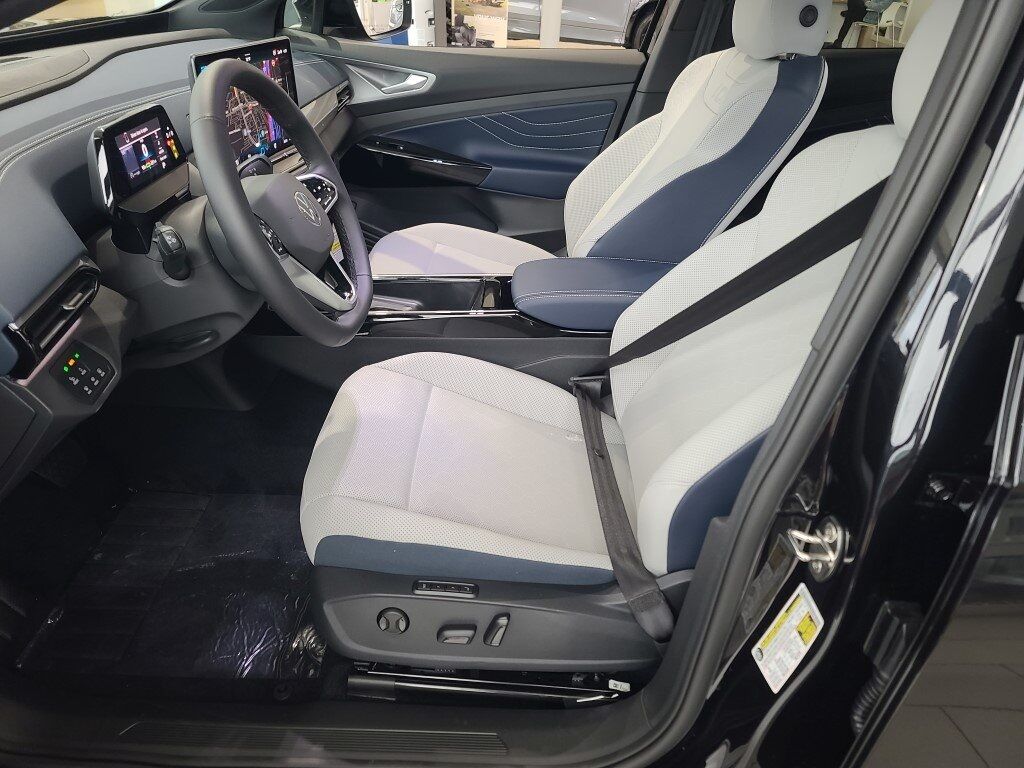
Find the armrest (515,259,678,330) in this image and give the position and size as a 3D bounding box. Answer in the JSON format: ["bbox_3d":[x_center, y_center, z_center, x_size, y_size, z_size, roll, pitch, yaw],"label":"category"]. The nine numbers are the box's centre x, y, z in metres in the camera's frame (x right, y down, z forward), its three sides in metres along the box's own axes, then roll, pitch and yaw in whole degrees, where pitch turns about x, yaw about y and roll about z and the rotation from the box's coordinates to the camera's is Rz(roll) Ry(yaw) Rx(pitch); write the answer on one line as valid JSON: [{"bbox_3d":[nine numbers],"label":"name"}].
[{"bbox_3d":[0.179,-0.172,1.423,0.360,0.080,0.175,1,31,0],"label":"armrest"}]

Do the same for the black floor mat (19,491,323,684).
[{"bbox_3d":[-0.509,0.325,1.281,0.460,0.020,0.420,1,31,0],"label":"black floor mat"}]

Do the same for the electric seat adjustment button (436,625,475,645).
[{"bbox_3d":[-0.073,0.328,0.968,0.050,0.023,0.017,1,24,0],"label":"electric seat adjustment button"}]

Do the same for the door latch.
[{"bbox_3d":[0.277,0.150,0.670,0.038,0.062,0.037,9,27,-22],"label":"door latch"}]

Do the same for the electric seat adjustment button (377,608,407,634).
[{"bbox_3d":[-0.156,0.310,0.964,0.040,0.040,0.015,1,24,0],"label":"electric seat adjustment button"}]

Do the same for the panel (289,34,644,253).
[{"bbox_3d":[-0.126,-0.626,1.982,0.950,0.550,0.140,1,31,0],"label":"panel"}]

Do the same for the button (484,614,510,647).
[{"bbox_3d":[-0.019,0.321,0.963,0.022,0.047,0.017,22,22,-9],"label":"button"}]

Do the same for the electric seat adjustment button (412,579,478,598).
[{"bbox_3d":[-0.084,0.259,0.936,0.084,0.027,0.014,1,24,0],"label":"electric seat adjustment button"}]

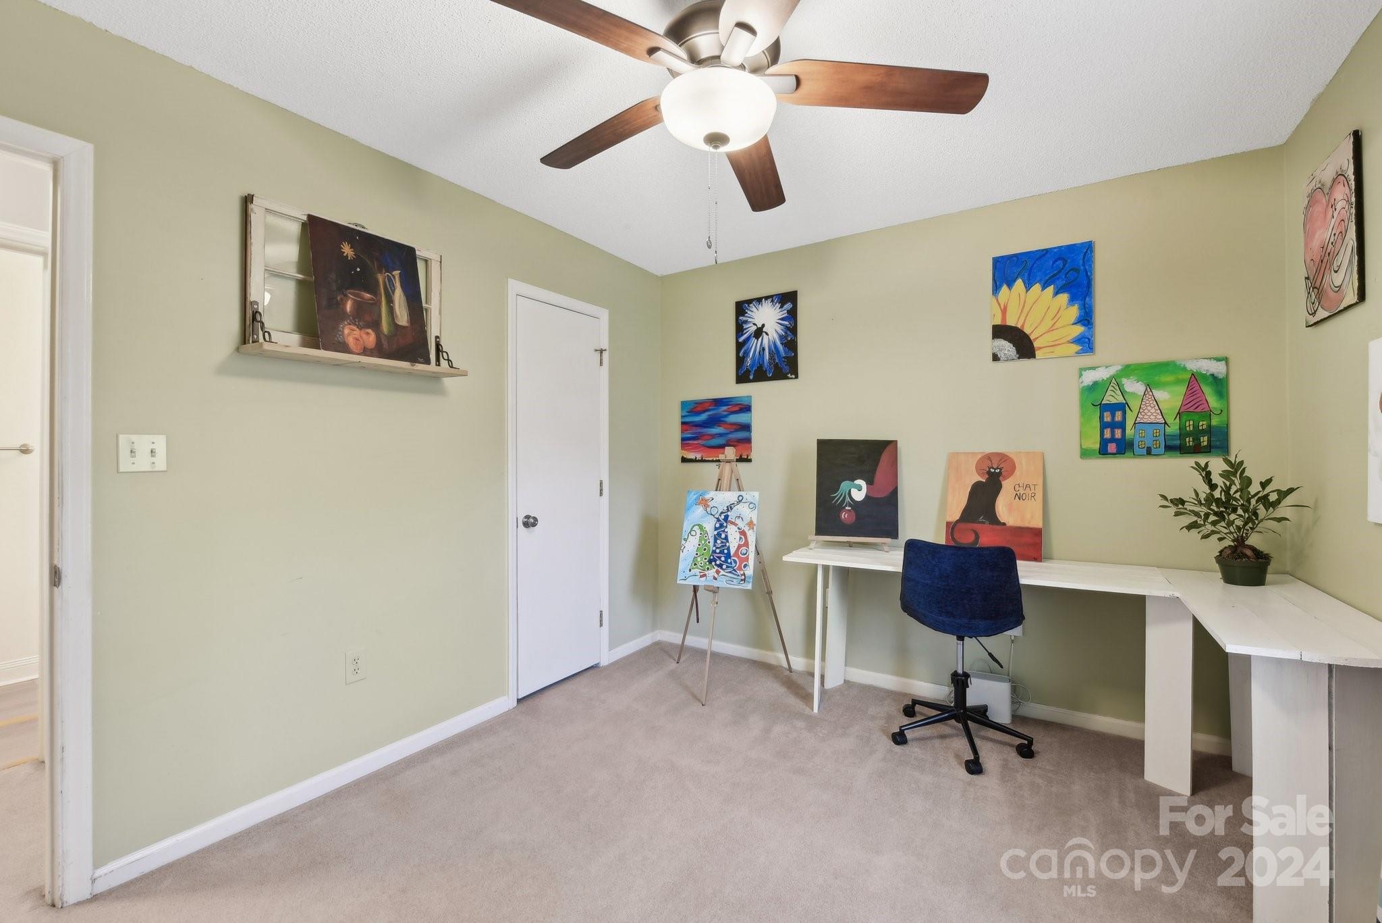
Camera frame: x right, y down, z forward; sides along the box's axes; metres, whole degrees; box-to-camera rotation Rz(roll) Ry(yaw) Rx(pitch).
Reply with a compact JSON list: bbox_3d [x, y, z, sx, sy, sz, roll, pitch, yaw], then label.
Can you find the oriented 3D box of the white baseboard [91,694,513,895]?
[{"bbox_3d":[-1.274,1.178,2.205,0.014,0.070,1.436,0,0,33],"label":"white baseboard"}]

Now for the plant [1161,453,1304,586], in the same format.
[{"bbox_3d":[1.938,0.195,2.062,0.380,0.475,0.350,0,0,33],"label":"plant"}]

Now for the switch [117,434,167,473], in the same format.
[{"bbox_3d":[-1.611,-0.023,1.694,0.010,0.113,0.113,0,0,33],"label":"switch"}]

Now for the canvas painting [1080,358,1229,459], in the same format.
[{"bbox_3d":[1.958,-0.216,2.457,0.500,0.406,0.020,0,0,33],"label":"canvas painting"}]

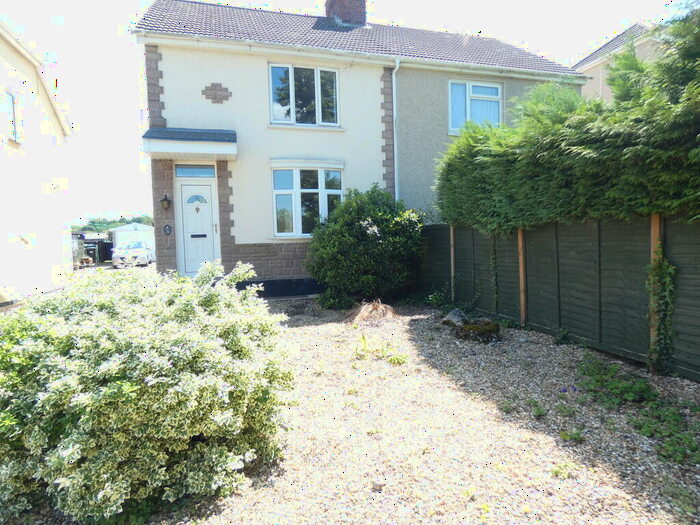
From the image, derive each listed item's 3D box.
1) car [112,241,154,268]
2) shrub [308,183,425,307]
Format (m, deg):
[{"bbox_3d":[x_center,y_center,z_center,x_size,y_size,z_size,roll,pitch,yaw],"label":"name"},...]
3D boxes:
[{"bbox_3d":[-12.143,-0.495,23.000,1.720,1.480,4.000,-2,3,-18],"label":"car"},{"bbox_3d":[0.308,-0.429,8.600,2.400,2.450,2.100,-2,3,-15],"label":"shrub"}]

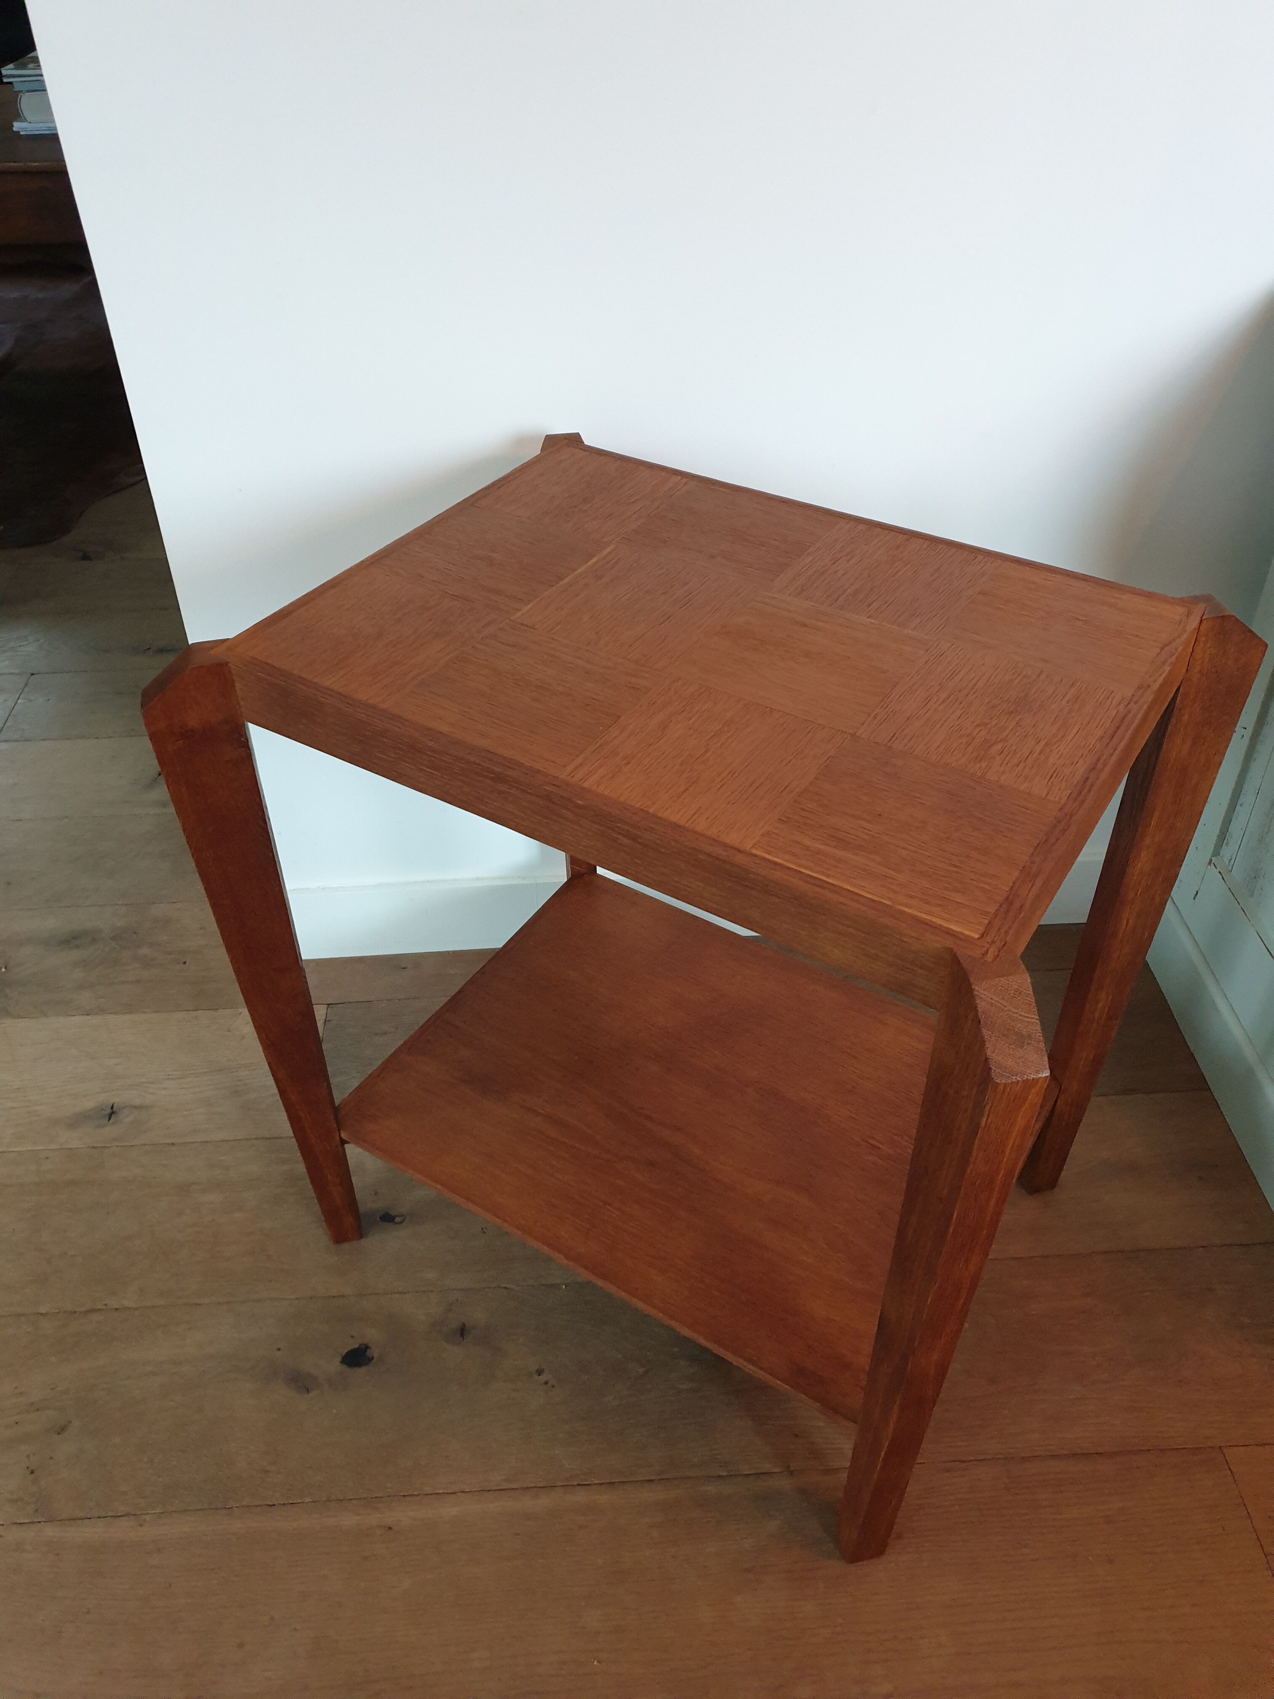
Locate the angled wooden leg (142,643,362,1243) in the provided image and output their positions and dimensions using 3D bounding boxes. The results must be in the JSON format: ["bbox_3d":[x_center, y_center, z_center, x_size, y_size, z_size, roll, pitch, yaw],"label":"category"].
[{"bbox_3d":[-0.289,0.123,1.030,0.062,0.646,0.027,-10,41,-10],"label":"angled wooden leg"}]

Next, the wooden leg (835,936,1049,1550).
[{"bbox_3d":[0.175,0.311,0.798,0.027,0.646,0.062,-7,40,-8],"label":"wooden leg"}]

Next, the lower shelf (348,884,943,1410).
[{"bbox_3d":[0.059,0.227,1.153,0.539,0.014,0.401,22,45,25],"label":"lower shelf"}]

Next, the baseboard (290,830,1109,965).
[{"bbox_3d":[0.079,0.067,1.513,1.036,0.103,0.013,-2,40,-2],"label":"baseboard"}]

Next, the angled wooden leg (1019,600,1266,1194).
[{"bbox_3d":[0.403,0.081,1.068,0.062,0.646,0.027,-10,41,-10],"label":"angled wooden leg"}]

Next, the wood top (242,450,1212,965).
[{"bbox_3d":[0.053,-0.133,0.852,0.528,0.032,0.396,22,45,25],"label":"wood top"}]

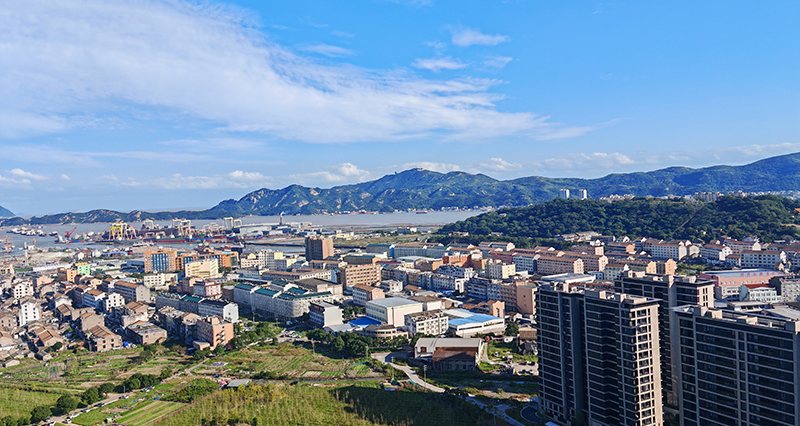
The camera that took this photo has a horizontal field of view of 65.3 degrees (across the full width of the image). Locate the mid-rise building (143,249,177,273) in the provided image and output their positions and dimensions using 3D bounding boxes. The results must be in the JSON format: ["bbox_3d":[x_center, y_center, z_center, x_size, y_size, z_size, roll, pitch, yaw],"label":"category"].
[{"bbox_3d":[-334.230,67.960,876.340,39.970,34.880,18.030,-3,2,-10],"label":"mid-rise building"}]

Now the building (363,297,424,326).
[{"bbox_3d":[-4.490,74.550,469.770,28.040,14.290,36.910,-4,2,-29],"label":"building"}]

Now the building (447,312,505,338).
[{"bbox_3d":[48.710,76.250,422.280,34.860,8.660,25.240,-3,2,-22],"label":"building"}]

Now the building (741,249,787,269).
[{"bbox_3d":[372.160,48.890,641.780,35.000,20.160,14.000,-1,2,38],"label":"building"}]

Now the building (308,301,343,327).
[{"bbox_3d":[-57.070,76.580,478.220,13.350,14.690,31.860,-4,2,-29],"label":"building"}]

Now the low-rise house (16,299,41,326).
[{"bbox_3d":[-304.880,82.560,510.450,13.000,19.500,16.000,-3,2,-30],"label":"low-rise house"}]

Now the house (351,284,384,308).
[{"bbox_3d":[-27.170,72.580,549.410,13.000,17.500,33.000,-4,2,-33],"label":"house"}]

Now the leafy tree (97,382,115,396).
[{"bbox_3d":[-148.910,89.450,316.510,8.400,6.600,8.400,-3,1,0],"label":"leafy tree"}]

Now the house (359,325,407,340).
[{"bbox_3d":[-12.540,80.280,423.670,30.000,7.200,16.000,-3,1,-10],"label":"house"}]

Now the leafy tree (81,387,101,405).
[{"bbox_3d":[-151.290,89.160,304.560,8.800,8.000,8.800,-3,1,0],"label":"leafy tree"}]

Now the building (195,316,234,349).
[{"bbox_3d":[-125.520,79.790,424.280,13.190,17.850,33.830,-4,2,-35],"label":"building"}]

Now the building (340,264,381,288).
[{"bbox_3d":[-40.700,66.190,658.870,37.730,23.440,17.030,-3,2,-21],"label":"building"}]

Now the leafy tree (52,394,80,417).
[{"bbox_3d":[-156.180,89.330,292.880,10.000,8.700,10.000,-3,1,0],"label":"leafy tree"}]

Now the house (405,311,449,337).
[{"bbox_3d":[17.810,76.580,434.840,23.500,11.300,24.000,-3,2,-24],"label":"house"}]

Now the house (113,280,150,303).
[{"bbox_3d":[-274.540,80.410,638.590,12.910,18.190,61.050,-4,2,-44],"label":"house"}]

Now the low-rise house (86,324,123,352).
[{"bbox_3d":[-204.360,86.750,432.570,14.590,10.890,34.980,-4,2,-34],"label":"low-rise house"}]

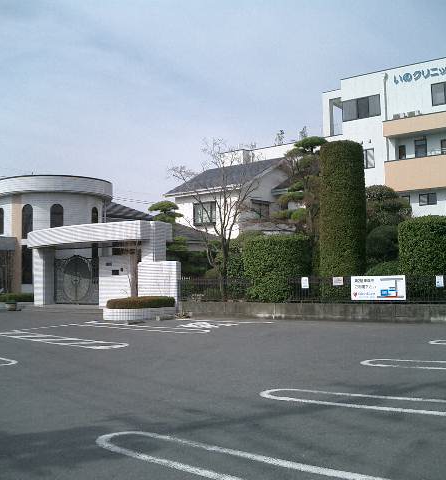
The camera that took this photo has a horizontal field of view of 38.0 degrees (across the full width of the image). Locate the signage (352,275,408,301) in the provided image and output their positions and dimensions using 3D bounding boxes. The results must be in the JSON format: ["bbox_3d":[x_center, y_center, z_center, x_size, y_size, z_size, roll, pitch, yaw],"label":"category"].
[{"bbox_3d":[3.949,1.211,16.400,1.380,0.620,0.040,-2,-3,25],"label":"signage"}]

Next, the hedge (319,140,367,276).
[{"bbox_3d":[3.190,-0.545,17.200,1.250,4.200,1.220,-2,-3,25],"label":"hedge"}]

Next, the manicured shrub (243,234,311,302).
[{"bbox_3d":[1.499,0.784,17.800,1.750,1.870,1.500,-2,-3,25],"label":"manicured shrub"}]

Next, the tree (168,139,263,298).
[{"bbox_3d":[-0.159,-0.607,18.700,2.700,4.600,2.400,-2,-3,25],"label":"tree"}]

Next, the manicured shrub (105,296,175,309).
[{"bbox_3d":[-2.422,1.844,19.000,2.050,0.360,1.150,-1,-2,6],"label":"manicured shrub"}]

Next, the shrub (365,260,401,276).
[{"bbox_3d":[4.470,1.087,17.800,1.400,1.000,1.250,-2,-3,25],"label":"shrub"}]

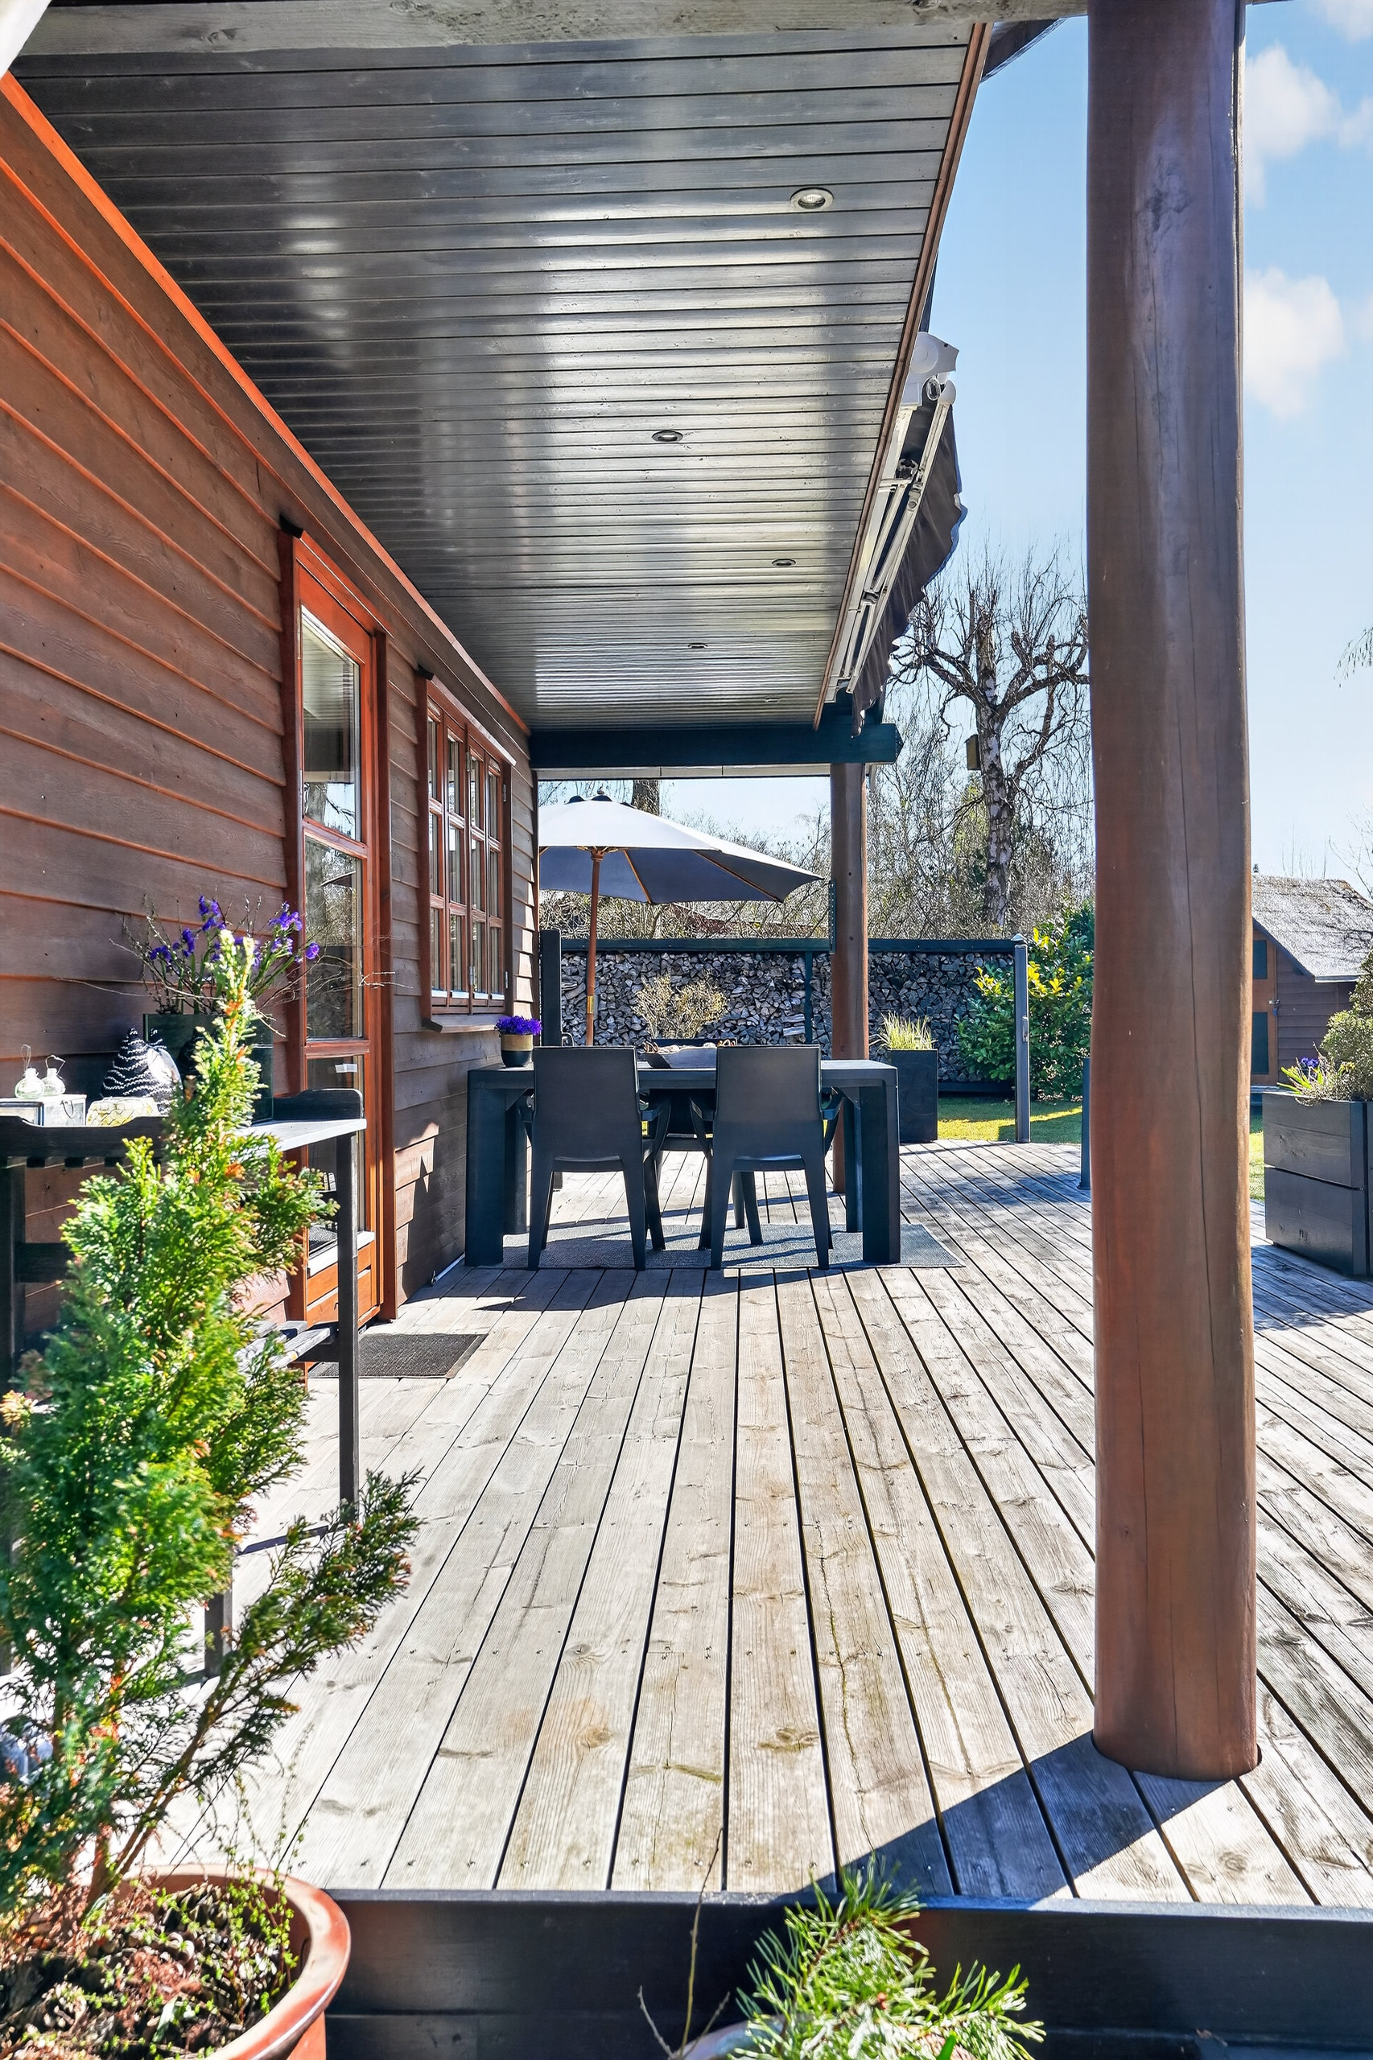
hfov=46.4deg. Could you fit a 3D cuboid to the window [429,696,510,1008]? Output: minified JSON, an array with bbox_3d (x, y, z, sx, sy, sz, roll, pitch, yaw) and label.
[{"bbox_3d":[-0.873,-0.623,6.541,0.080,1.090,1.800,-1,1,2],"label":"window"}]

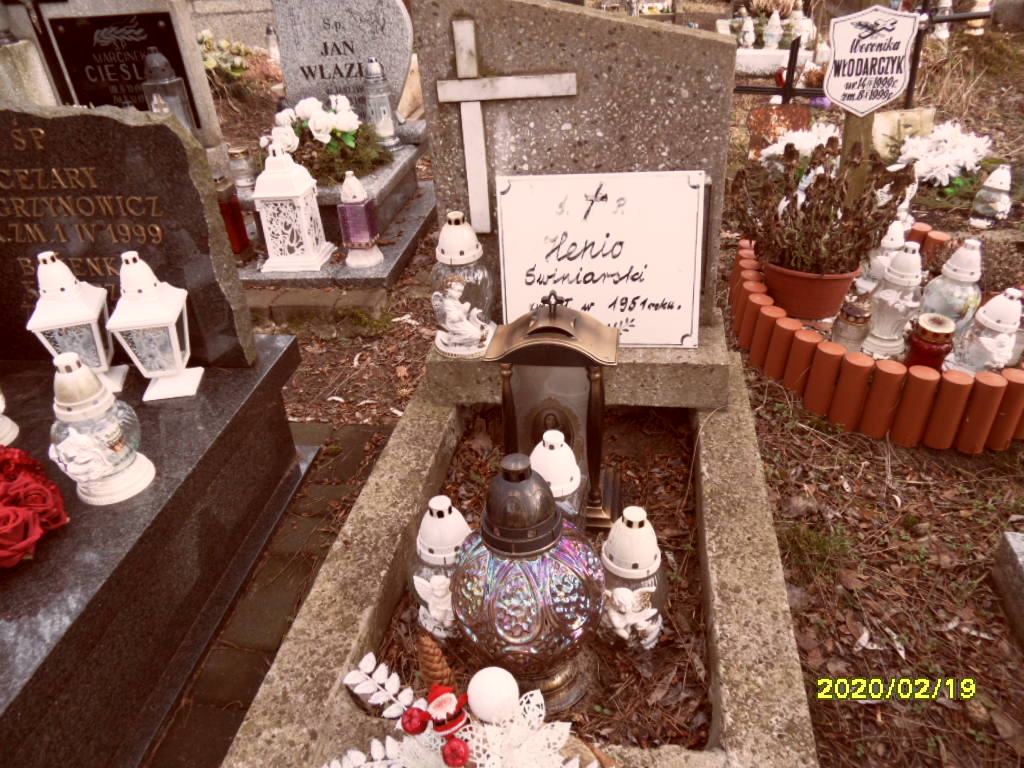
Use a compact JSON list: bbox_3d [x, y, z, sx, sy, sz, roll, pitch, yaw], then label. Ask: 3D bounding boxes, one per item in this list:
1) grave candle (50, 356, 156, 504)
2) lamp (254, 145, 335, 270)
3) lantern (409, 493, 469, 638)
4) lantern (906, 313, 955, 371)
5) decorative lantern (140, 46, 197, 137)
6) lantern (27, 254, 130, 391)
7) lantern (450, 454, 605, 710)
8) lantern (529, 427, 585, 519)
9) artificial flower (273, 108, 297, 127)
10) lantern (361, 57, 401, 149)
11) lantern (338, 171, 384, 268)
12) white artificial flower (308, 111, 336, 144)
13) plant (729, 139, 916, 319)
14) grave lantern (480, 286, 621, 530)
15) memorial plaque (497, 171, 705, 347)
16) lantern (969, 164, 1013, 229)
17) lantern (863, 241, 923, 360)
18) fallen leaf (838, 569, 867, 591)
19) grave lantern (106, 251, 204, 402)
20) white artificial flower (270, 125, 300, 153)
[{"bbox_3d":[-0.646,0.057,1.079,0.140,0.225,0.140,-4,34,-3],"label":"grave candle"},{"bbox_3d":[-0.697,-0.556,2.205,0.185,0.366,0.185,1,34,5],"label":"lamp"},{"bbox_3d":[-0.104,0.273,1.074,0.098,0.250,0.098,-1,32,6],"label":"lantern"},{"bbox_3d":[0.927,-0.079,1.574,0.093,0.128,0.093,2,32,11],"label":"lantern"},{"bbox_3d":[-1.279,-1.053,2.628,0.140,0.352,0.140,2,32,11],"label":"decorative lantern"},{"bbox_3d":[-0.782,-0.110,1.270,0.113,0.254,0.113,-11,32,-11],"label":"lantern"},{"bbox_3d":[0.016,0.256,0.945,0.207,0.396,0.207,2,32,11],"label":"lantern"},{"bbox_3d":[0.077,0.200,1.174,0.096,0.245,0.096,-10,32,-8],"label":"lantern"},{"bbox_3d":[-0.820,-0.961,2.560,0.088,0.070,0.085,2,32,11],"label":"artificial flower"},{"bbox_3d":[-0.478,-1.065,2.678,0.105,0.309,0.105,3,34,9],"label":"lantern"},{"bbox_3d":[-0.445,-0.481,2.070,0.112,0.272,0.112,2,32,11],"label":"lantern"},{"bbox_3d":[-0.645,-0.874,2.418,0.095,0.100,0.095,7,35,13],"label":"white artificial flower"},{"bbox_3d":[0.815,-0.377,1.865,0.460,0.420,0.400,3,34,9],"label":"plant"},{"bbox_3d":[0.080,0.036,1.258,0.216,0.434,0.145,2,32,11],"label":"grave lantern"},{"bbox_3d":[0.190,-0.267,1.558,0.436,0.378,0.020,2,21,12],"label":"memorial plaque"},{"bbox_3d":[1.604,-0.625,2.354,0.125,0.179,0.125,-4,34,-3],"label":"lantern"},{"bbox_3d":[0.936,-0.203,1.713,0.120,0.289,0.120,3,34,9],"label":"lantern"},{"bbox_3d":[0.614,0.352,1.279,0.052,0.010,0.050,3,34,9],"label":"fallen leaf"},{"bbox_3d":[-0.630,-0.107,1.246,0.112,0.252,0.112,-9,32,-6],"label":"grave lantern"},{"bbox_3d":[-0.782,-0.847,2.450,0.103,0.092,0.095,-1,32,6],"label":"white artificial flower"}]

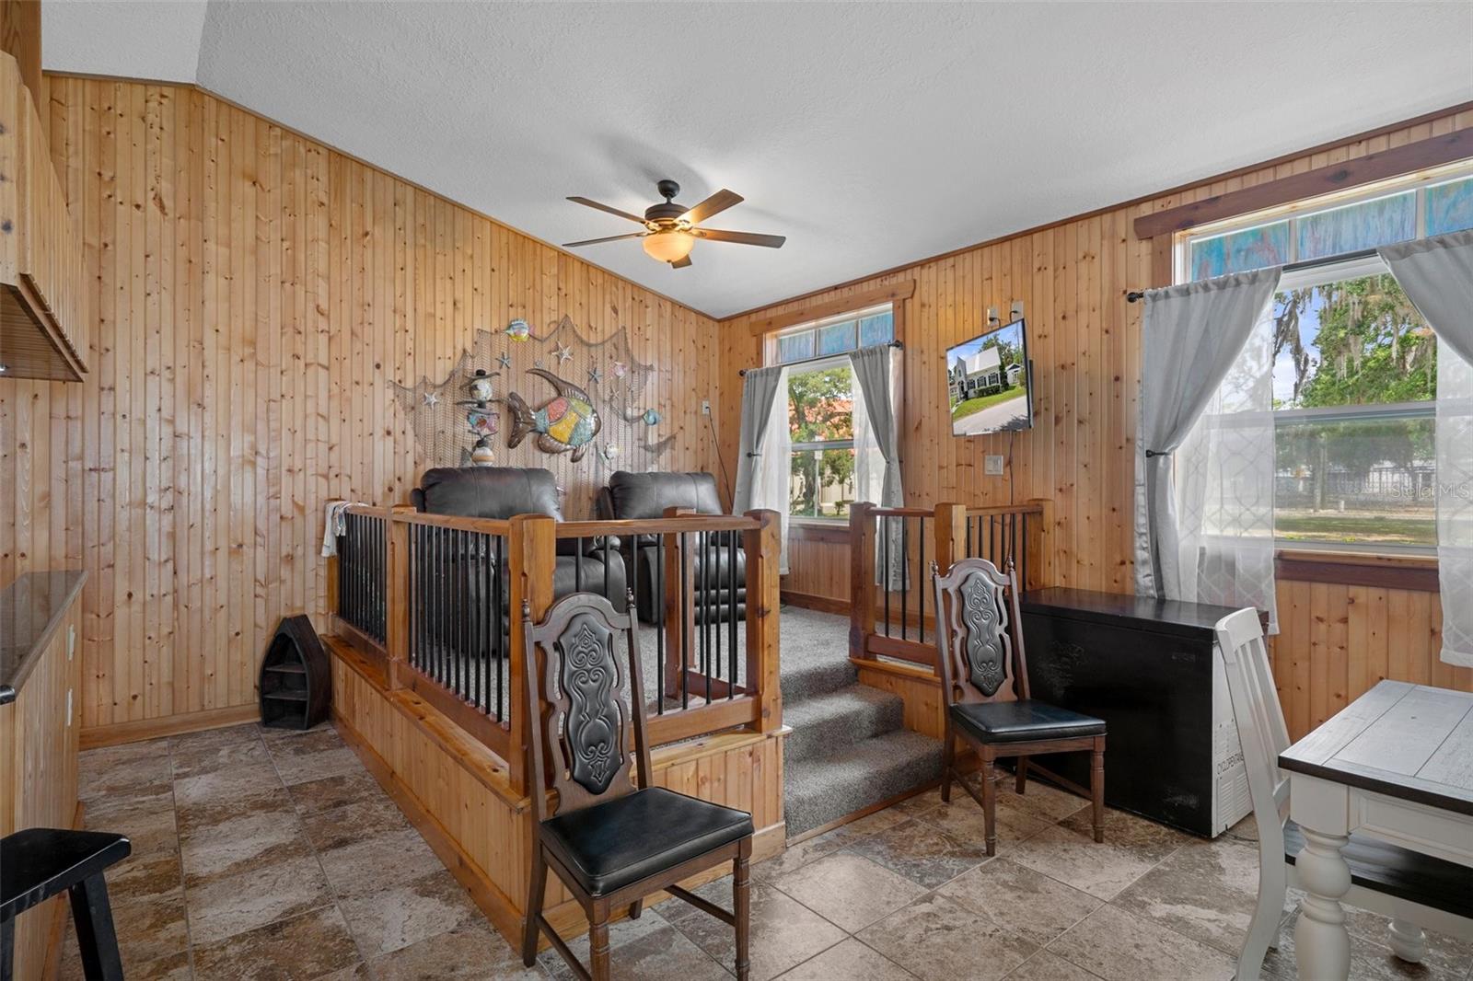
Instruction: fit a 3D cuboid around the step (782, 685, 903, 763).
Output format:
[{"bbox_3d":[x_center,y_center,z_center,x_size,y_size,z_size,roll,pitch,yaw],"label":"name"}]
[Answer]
[{"bbox_3d":[0.354,1.147,3.569,1.022,0.162,0.314,0,0,-39],"label":"step"}]

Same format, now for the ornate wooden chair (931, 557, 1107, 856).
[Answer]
[{"bbox_3d":[1.149,0.855,3.139,0.506,1.071,0.631,0,0,-13],"label":"ornate wooden chair"}]

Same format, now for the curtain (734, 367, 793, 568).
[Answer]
[{"bbox_3d":[0.195,-0.181,6.051,0.107,1.690,0.682,0,1,-39],"label":"curtain"}]

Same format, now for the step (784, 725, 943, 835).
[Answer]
[{"bbox_3d":[0.518,1.302,3.319,1.058,0.173,0.312,0,1,-39],"label":"step"}]

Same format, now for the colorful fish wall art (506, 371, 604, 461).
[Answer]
[{"bbox_3d":[-1.356,-0.570,5.578,0.774,0.720,0.057,0,1,-39],"label":"colorful fish wall art"}]

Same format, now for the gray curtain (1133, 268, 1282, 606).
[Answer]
[{"bbox_3d":[2.206,-0.179,3.479,0.118,1.598,0.610,0,0,-39],"label":"gray curtain"}]

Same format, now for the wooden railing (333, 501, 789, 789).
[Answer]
[{"bbox_3d":[-1.192,0.490,3.735,1.061,0.855,3.065,0,0,-39],"label":"wooden railing"}]

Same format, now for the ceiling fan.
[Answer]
[{"bbox_3d":[-0.410,-1.597,4.403,1.395,0.491,1.395,0,0,-39],"label":"ceiling fan"}]

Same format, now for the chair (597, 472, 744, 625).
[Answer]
[{"bbox_3d":[-0.352,0.399,5.558,0.963,1.032,1.022,0,0,-39],"label":"chair"}]

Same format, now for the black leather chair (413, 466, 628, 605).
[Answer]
[{"bbox_3d":[-1.362,0.399,4.682,0.982,1.032,1.032,0,0,-39],"label":"black leather chair"}]

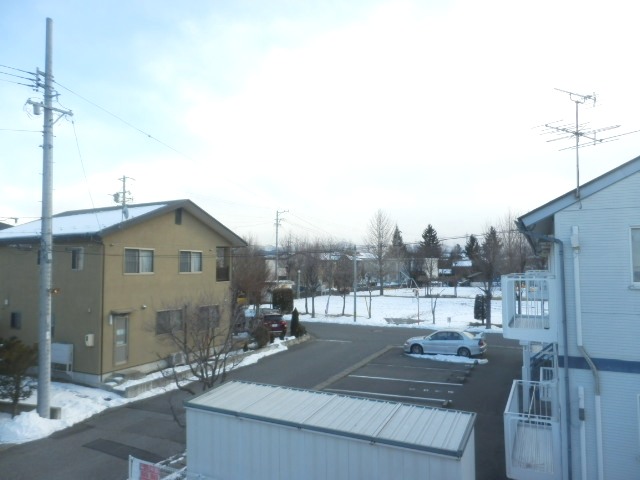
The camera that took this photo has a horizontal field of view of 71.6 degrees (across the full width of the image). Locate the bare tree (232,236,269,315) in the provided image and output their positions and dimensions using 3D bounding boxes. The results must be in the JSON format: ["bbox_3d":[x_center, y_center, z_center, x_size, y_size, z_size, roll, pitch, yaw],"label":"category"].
[{"bbox_3d":[-7.070,3.683,45.795,3.604,8.109,3.604,0,-4,-9],"label":"bare tree"}]

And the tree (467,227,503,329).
[{"bbox_3d":[12.679,2.790,33.788,2.807,7.819,2.807,-2,-4,20],"label":"tree"}]

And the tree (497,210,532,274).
[{"bbox_3d":[26.397,1.964,60.218,4.739,12.282,4.739,-2,-4,24],"label":"tree"}]

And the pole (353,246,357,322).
[{"bbox_3d":[3.079,3.862,38.813,0.240,6.595,0.240,-1,-4,4],"label":"pole"}]

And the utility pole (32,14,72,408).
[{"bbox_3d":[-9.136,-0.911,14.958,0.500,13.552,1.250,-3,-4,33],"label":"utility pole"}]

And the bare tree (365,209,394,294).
[{"bbox_3d":[9.793,1.949,73.647,4.669,14.445,4.669,-1,-4,8],"label":"bare tree"}]

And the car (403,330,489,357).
[{"bbox_3d":[6.819,5.616,24.443,4.350,1.420,1.760,-3,-4,27],"label":"car"}]

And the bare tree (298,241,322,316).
[{"bbox_3d":[-1.021,3.666,43.158,2.547,7.640,2.547,-1,-3,-1],"label":"bare tree"}]

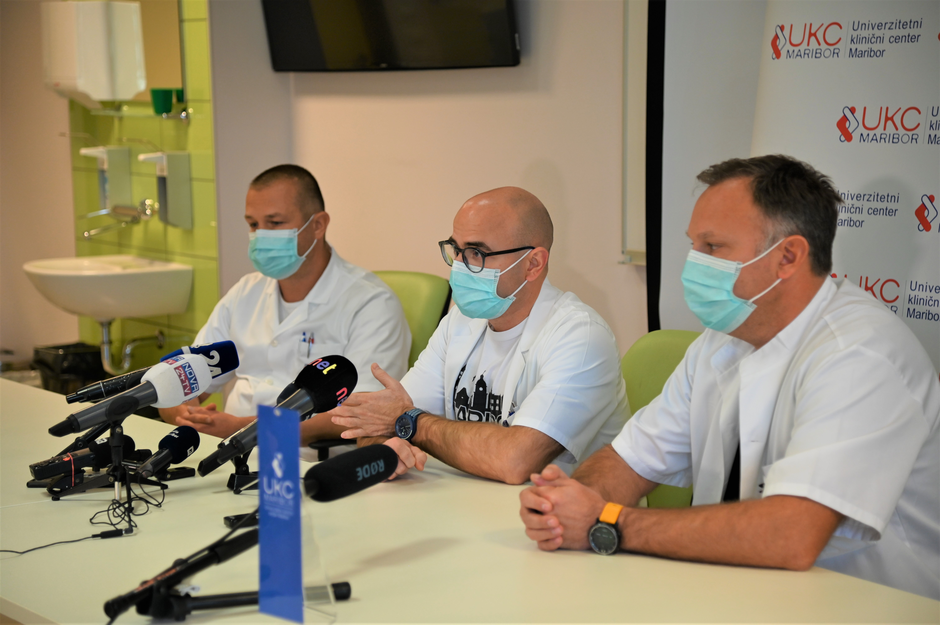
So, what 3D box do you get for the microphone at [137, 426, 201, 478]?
[{"bbox_3d":[-0.529,0.247,3.760,0.066,0.066,0.175,3,23,29],"label":"microphone"}]

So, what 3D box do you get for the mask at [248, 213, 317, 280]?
[{"bbox_3d":[-0.377,-0.130,4.280,0.150,0.125,0.120,4,19,37],"label":"mask"}]

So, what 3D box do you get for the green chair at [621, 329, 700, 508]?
[{"bbox_3d":[0.221,0.529,3.799,0.580,0.910,0.580,-6,9,-36],"label":"green chair"}]

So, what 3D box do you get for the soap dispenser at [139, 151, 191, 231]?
[{"bbox_3d":[-0.944,-0.376,6.650,0.160,0.240,0.090,-6,8,-36],"label":"soap dispenser"}]

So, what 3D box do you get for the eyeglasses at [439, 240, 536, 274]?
[{"bbox_3d":[0.046,-0.102,3.812,0.143,0.046,0.140,-8,15,-36],"label":"eyeglasses"}]

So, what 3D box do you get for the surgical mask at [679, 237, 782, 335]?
[{"bbox_3d":[0.366,-0.035,2.970,0.125,0.120,0.150,-13,11,-24],"label":"surgical mask"}]

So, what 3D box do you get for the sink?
[{"bbox_3d":[-1.187,-0.058,6.891,0.400,0.180,0.490,-6,9,-36],"label":"sink"}]

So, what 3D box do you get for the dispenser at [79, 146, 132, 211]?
[{"bbox_3d":[-1.210,-0.420,7.068,0.170,0.245,0.085,-6,9,-36],"label":"dispenser"}]

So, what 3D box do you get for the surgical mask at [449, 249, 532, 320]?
[{"bbox_3d":[0.031,-0.051,3.777,0.112,0.112,0.138,-8,15,-36],"label":"surgical mask"}]

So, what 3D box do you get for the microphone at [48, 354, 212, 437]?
[{"bbox_3d":[-0.568,0.145,3.600,0.298,0.078,0.078,-23,15,-24],"label":"microphone"}]

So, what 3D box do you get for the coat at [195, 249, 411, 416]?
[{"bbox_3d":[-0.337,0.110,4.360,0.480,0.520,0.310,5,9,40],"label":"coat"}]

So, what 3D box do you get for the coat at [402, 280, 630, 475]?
[{"bbox_3d":[0.090,0.241,3.900,0.420,0.600,0.520,-7,9,-40],"label":"coat"}]

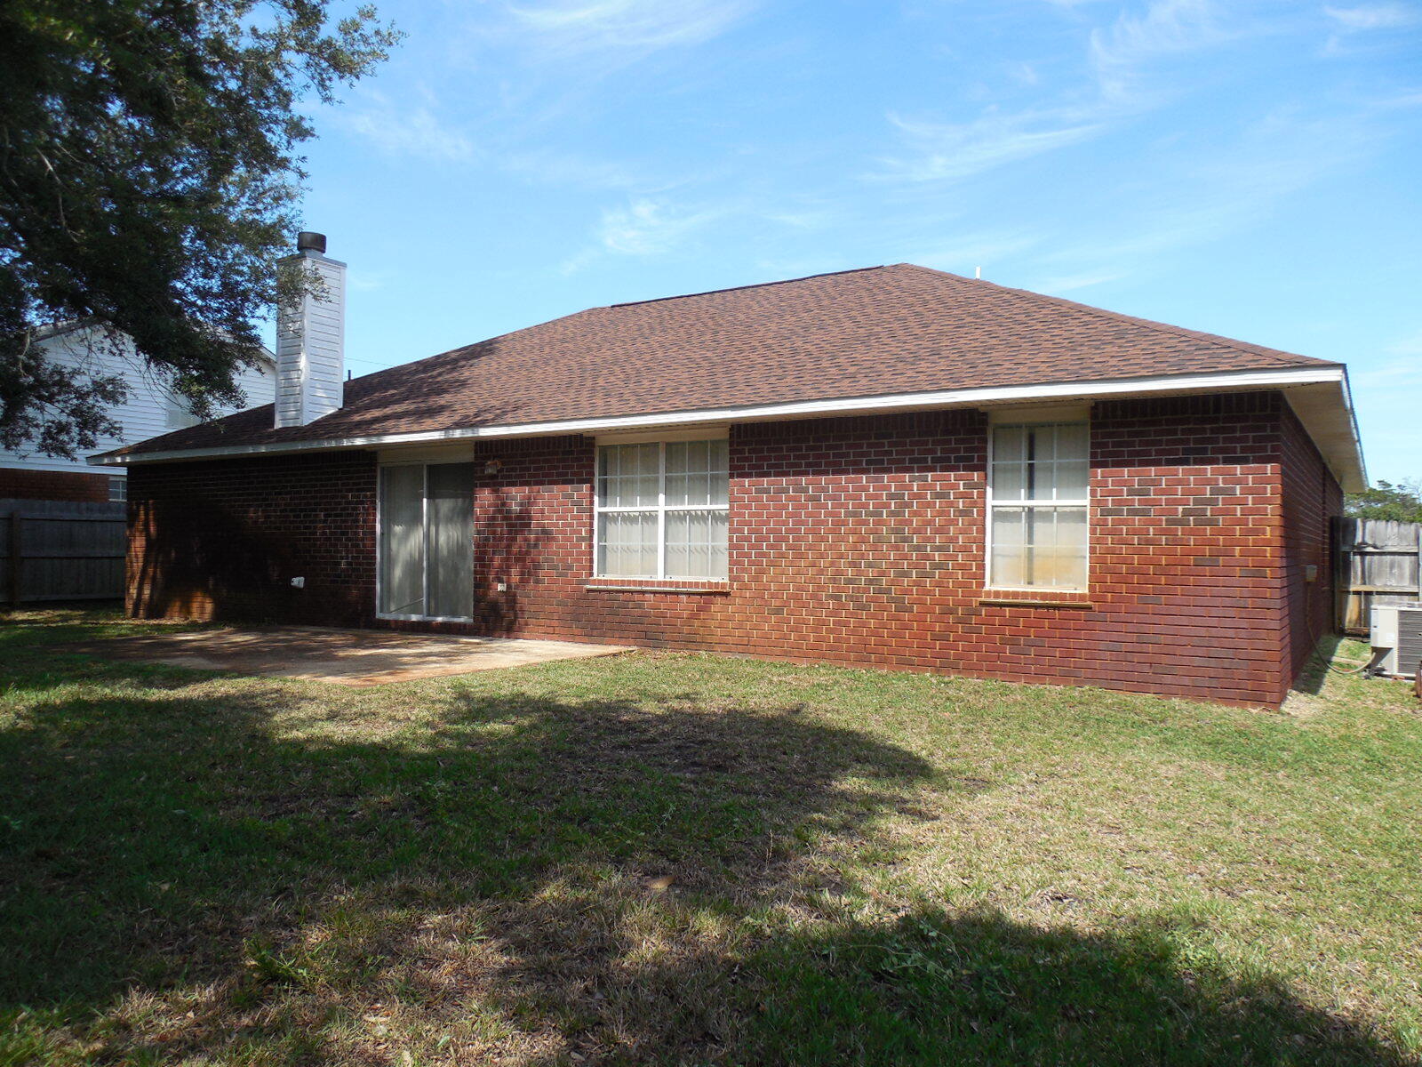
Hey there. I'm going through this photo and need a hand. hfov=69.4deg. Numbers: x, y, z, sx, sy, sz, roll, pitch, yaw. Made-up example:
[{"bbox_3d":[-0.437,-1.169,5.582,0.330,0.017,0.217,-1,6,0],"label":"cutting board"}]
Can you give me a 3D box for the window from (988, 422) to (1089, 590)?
[{"bbox_3d":[2.894,-0.232,9.084,0.900,1.500,0.100,0,-1,32],"label":"window"}]

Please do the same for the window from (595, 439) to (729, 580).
[{"bbox_3d":[-0.553,-0.240,11.279,1.810,1.500,0.100,0,-1,32],"label":"window"}]

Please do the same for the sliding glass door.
[{"bbox_3d":[-3.694,0.107,13.284,1.810,2.000,0.120,0,-1,32],"label":"sliding glass door"}]

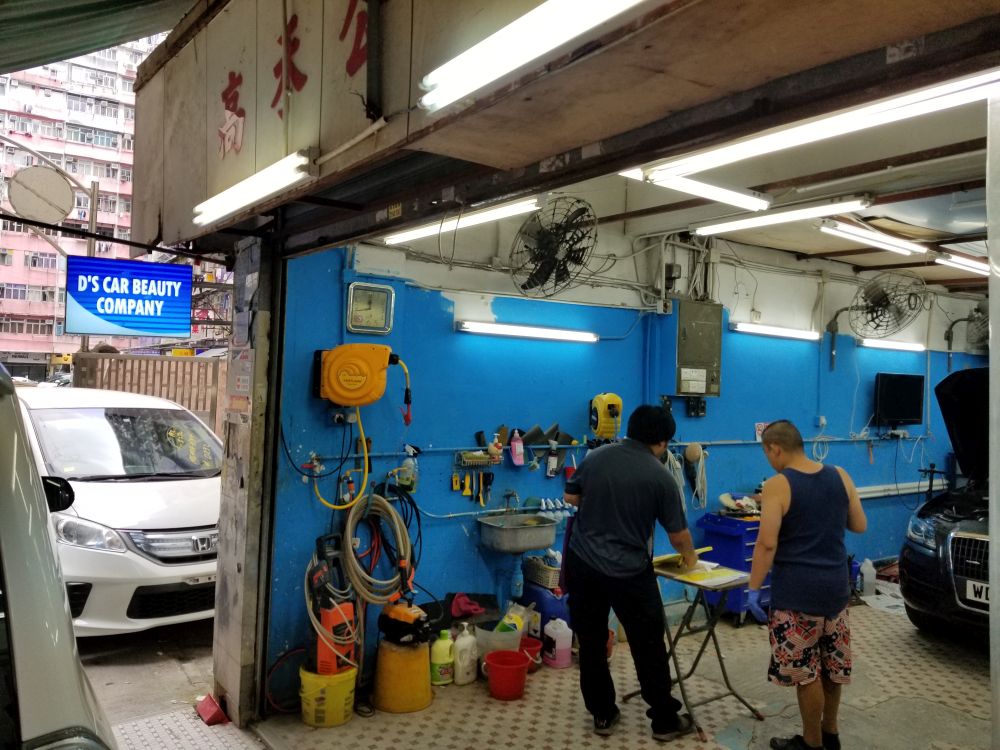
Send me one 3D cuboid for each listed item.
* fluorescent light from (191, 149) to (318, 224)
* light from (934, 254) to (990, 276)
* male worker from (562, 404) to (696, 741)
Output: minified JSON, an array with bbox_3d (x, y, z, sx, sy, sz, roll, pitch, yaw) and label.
[{"bbox_3d":[-1.006,-0.721,2.961,0.080,0.100,1.240,3,-2,-40],"label":"fluorescent light"},{"bbox_3d":[3.837,-0.875,6.035,1.220,0.085,0.150,3,-2,-36],"label":"light"},{"bbox_3d":[0.721,0.978,3.891,0.600,1.660,0.550,1,-1,25],"label":"male worker"}]

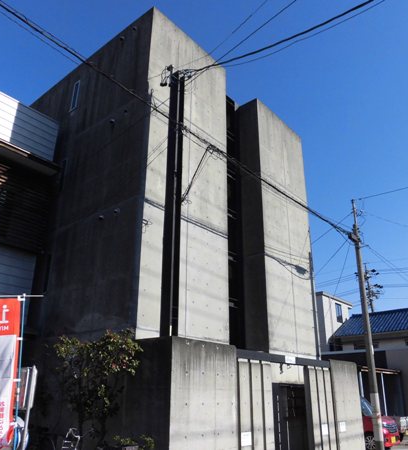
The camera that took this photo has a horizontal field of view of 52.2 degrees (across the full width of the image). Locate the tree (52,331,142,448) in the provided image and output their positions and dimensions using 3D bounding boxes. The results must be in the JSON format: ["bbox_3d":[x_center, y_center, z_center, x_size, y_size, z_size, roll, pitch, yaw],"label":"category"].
[{"bbox_3d":[-1.937,3.172,7.431,1.350,2.600,1.250,-17,-28,37],"label":"tree"}]

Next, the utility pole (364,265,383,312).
[{"bbox_3d":[15.951,10.107,38.511,1.700,13.388,1.700,-17,-28,37],"label":"utility pole"}]

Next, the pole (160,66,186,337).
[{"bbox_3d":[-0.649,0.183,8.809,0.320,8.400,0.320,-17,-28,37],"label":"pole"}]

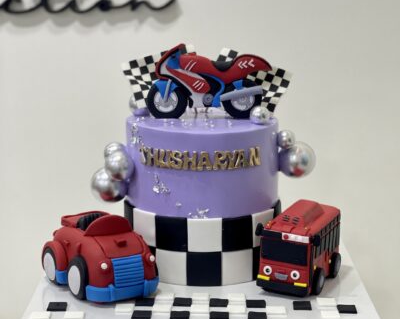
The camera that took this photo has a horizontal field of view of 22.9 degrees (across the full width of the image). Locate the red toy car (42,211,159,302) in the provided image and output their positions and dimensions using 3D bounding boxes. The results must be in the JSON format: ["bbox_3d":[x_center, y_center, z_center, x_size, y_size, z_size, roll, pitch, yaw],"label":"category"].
[{"bbox_3d":[-0.095,0.086,0.928,0.072,0.068,0.109,-5,12,-28],"label":"red toy car"}]

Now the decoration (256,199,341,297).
[{"bbox_3d":[0.100,0.085,0.958,0.055,0.062,0.110,5,11,23],"label":"decoration"}]

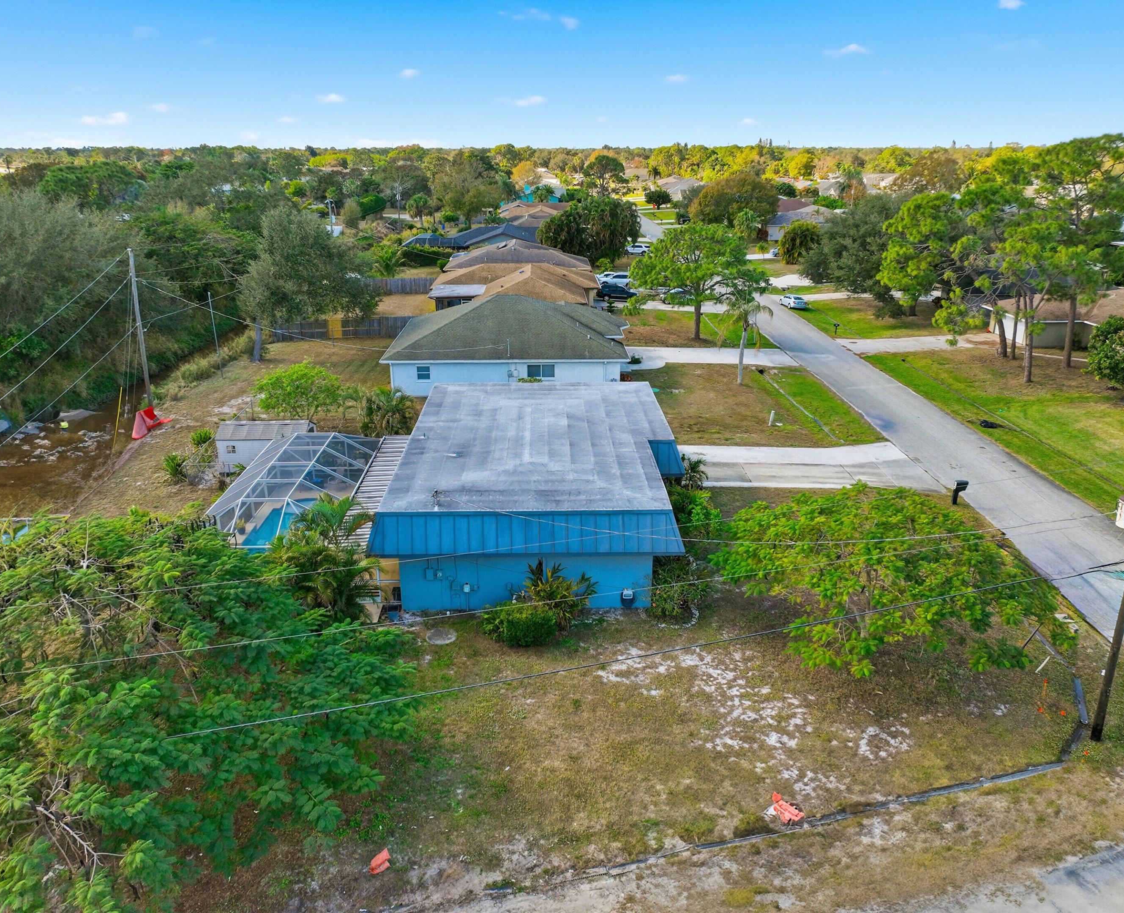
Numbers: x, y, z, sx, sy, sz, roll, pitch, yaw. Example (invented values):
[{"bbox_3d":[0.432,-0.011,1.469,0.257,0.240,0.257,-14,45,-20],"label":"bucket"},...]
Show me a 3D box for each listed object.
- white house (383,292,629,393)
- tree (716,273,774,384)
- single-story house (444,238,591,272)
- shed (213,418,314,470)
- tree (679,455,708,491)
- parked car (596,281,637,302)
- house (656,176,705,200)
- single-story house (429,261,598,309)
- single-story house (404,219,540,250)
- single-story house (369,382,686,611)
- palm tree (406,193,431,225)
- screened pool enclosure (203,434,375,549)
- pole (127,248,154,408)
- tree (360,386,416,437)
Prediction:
[{"bbox_3d":[-3.371,-9.168,63.394,17.850,5.600,15.100,0,20,0],"label":"white house"},{"bbox_3d":[13.242,-9.034,59.962,4.091,8.048,3.923,0,20,0],"label":"tree"},{"bbox_3d":[-5.108,-24.570,106.357,17.100,4.600,19.000,0,20,0],"label":"single-story house"},{"bbox_3d":[-15.534,-0.523,44.686,4.500,2.400,2.400,0,20,0],"label":"shed"},{"bbox_3d":[6.573,0.855,41.760,1.550,2.021,1.500,0,20,0],"label":"tree"},{"bbox_3d":[6.184,-18.157,93.205,4.700,1.720,1.900,0,20,0],"label":"parked car"},{"bbox_3d":[39.933,-82.669,261.125,16.800,5.900,18.500,0,20,0],"label":"house"},{"bbox_3d":[-4.628,-16.677,85.077,16.900,4.600,19.200,0,20,0],"label":"single-story house"},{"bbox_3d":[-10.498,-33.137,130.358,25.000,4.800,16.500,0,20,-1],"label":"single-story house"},{"bbox_3d":[-0.858,0.962,38.221,12.340,4.260,17.780,0,20,-1],"label":"single-story house"},{"bbox_3d":[-30.728,-52.424,179.964,4.951,6.833,4.849,0,20,0],"label":"palm tree"},{"bbox_3d":[-11.566,1.857,36.886,5.454,3.499,12.078,0,20,-1],"label":"screened pool enclosure"},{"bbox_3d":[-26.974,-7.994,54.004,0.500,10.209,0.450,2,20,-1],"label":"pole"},{"bbox_3d":[-10.273,-2.572,49.388,3.321,3.201,2.923,0,20,0],"label":"tree"}]

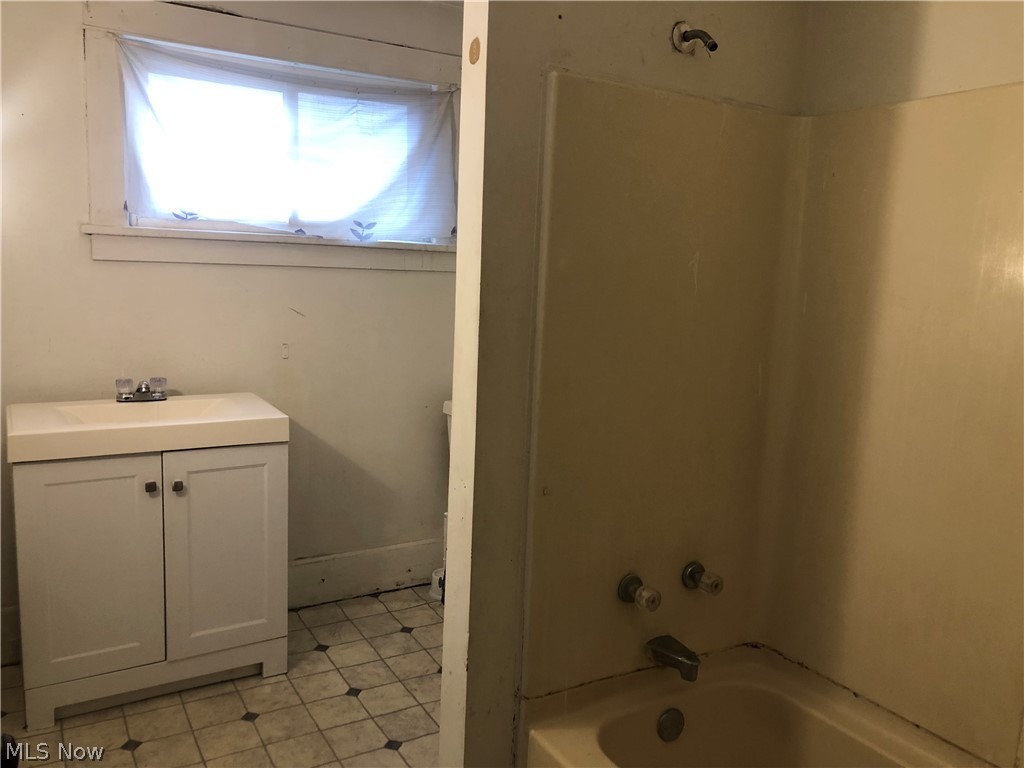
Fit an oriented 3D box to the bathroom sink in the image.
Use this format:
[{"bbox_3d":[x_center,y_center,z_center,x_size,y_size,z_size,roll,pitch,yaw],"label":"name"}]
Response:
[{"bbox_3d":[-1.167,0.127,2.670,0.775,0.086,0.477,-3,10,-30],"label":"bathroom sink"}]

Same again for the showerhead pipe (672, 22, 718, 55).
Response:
[{"bbox_3d":[0.426,-0.786,1.871,0.071,0.084,0.119,-3,10,-30],"label":"showerhead pipe"}]

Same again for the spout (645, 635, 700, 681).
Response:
[{"bbox_3d":[0.412,0.703,2.105,0.066,0.067,0.141,-3,10,-30],"label":"spout"}]

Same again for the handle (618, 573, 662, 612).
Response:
[{"bbox_3d":[0.322,0.521,2.052,0.075,0.074,0.089,-3,10,-30],"label":"handle"}]

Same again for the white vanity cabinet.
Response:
[{"bbox_3d":[-1.184,0.562,2.741,0.760,0.801,0.467,-3,10,-30],"label":"white vanity cabinet"}]

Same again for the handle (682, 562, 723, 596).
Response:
[{"bbox_3d":[0.503,0.514,2.158,0.074,0.074,0.087,-3,10,-30],"label":"handle"}]

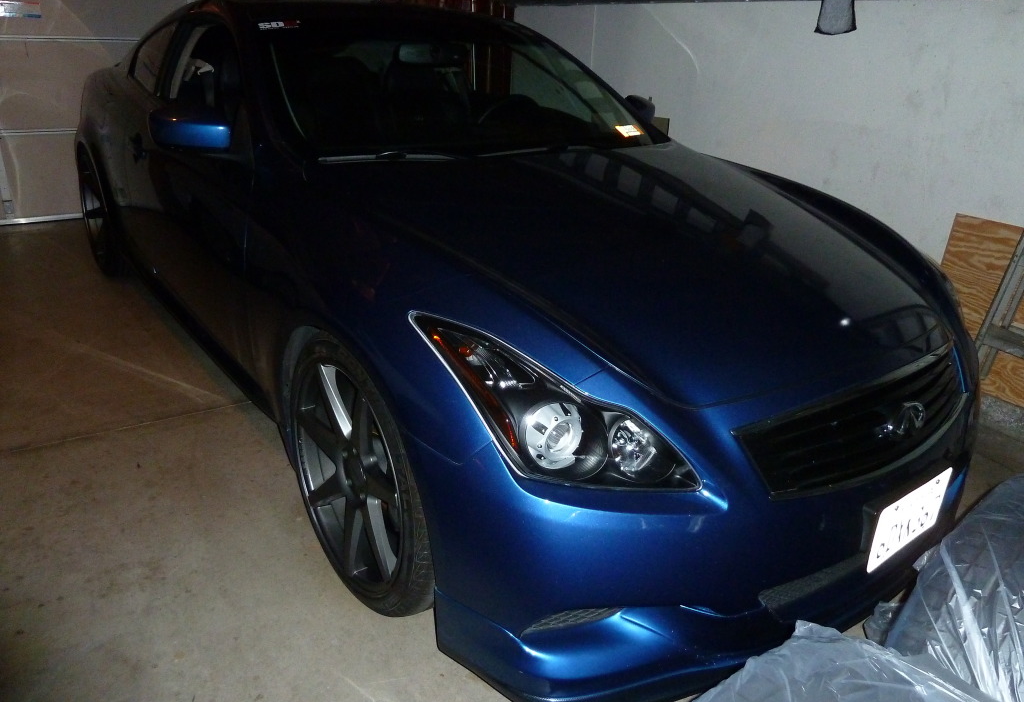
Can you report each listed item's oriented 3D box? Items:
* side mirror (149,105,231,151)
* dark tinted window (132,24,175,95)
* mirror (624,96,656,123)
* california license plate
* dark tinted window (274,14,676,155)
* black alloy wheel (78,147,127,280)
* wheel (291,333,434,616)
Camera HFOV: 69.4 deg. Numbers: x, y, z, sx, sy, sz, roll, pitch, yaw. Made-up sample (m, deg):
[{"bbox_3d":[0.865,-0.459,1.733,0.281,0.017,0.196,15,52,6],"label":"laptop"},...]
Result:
[{"bbox_3d":[-0.868,-0.619,2.032,0.205,0.140,0.145,-14,29,-35],"label":"side mirror"},{"bbox_3d":[-1.460,-1.220,3.012,0.060,0.298,0.674,16,14,-39],"label":"dark tinted window"},{"bbox_3d":[0.552,-0.977,3.055,0.205,0.140,0.145,-14,29,-35],"label":"mirror"},{"bbox_3d":[0.844,0.352,1.562,0.305,0.152,0.015,-14,25,-35],"label":"california license plate"},{"bbox_3d":[-0.155,-0.907,2.502,1.410,0.120,0.950,-14,53,-35],"label":"dark tinted window"},{"bbox_3d":[-2.011,-0.717,3.804,0.260,0.667,0.667,-12,28,-36],"label":"black alloy wheel"},{"bbox_3d":[-0.289,0.272,1.760,0.240,0.667,0.667,-12,28,-36],"label":"wheel"}]

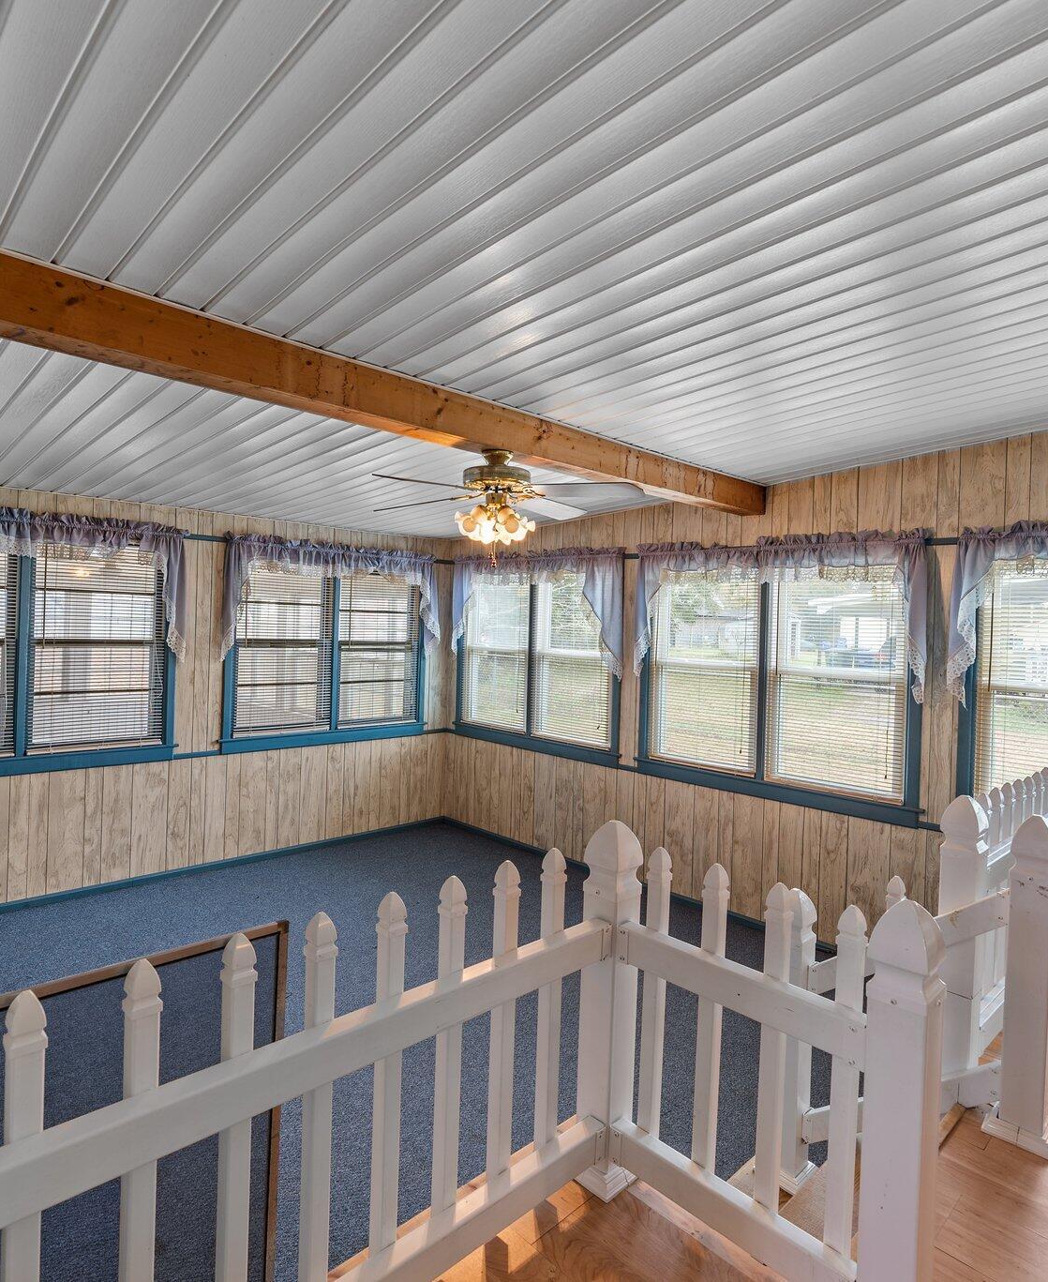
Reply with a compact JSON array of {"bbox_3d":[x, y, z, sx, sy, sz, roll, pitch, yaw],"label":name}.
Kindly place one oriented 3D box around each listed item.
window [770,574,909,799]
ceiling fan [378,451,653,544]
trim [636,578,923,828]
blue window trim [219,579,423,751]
[{"bbox_3d":[1.755,0.183,4.196,0.090,1.348,0.789,0,2,-43],"label":"window"},{"bbox_3d":[-0.120,-0.588,3.131,1.350,0.373,1.350,2,2,35],"label":"ceiling fan"},{"bbox_3d":[1.440,0.196,4.517,0.090,1.494,1.880,0,2,-43],"label":"trim"},{"bbox_3d":[-1.521,0.082,6.005,1.819,1.494,0.090,0,2,-43],"label":"blue window trim"}]

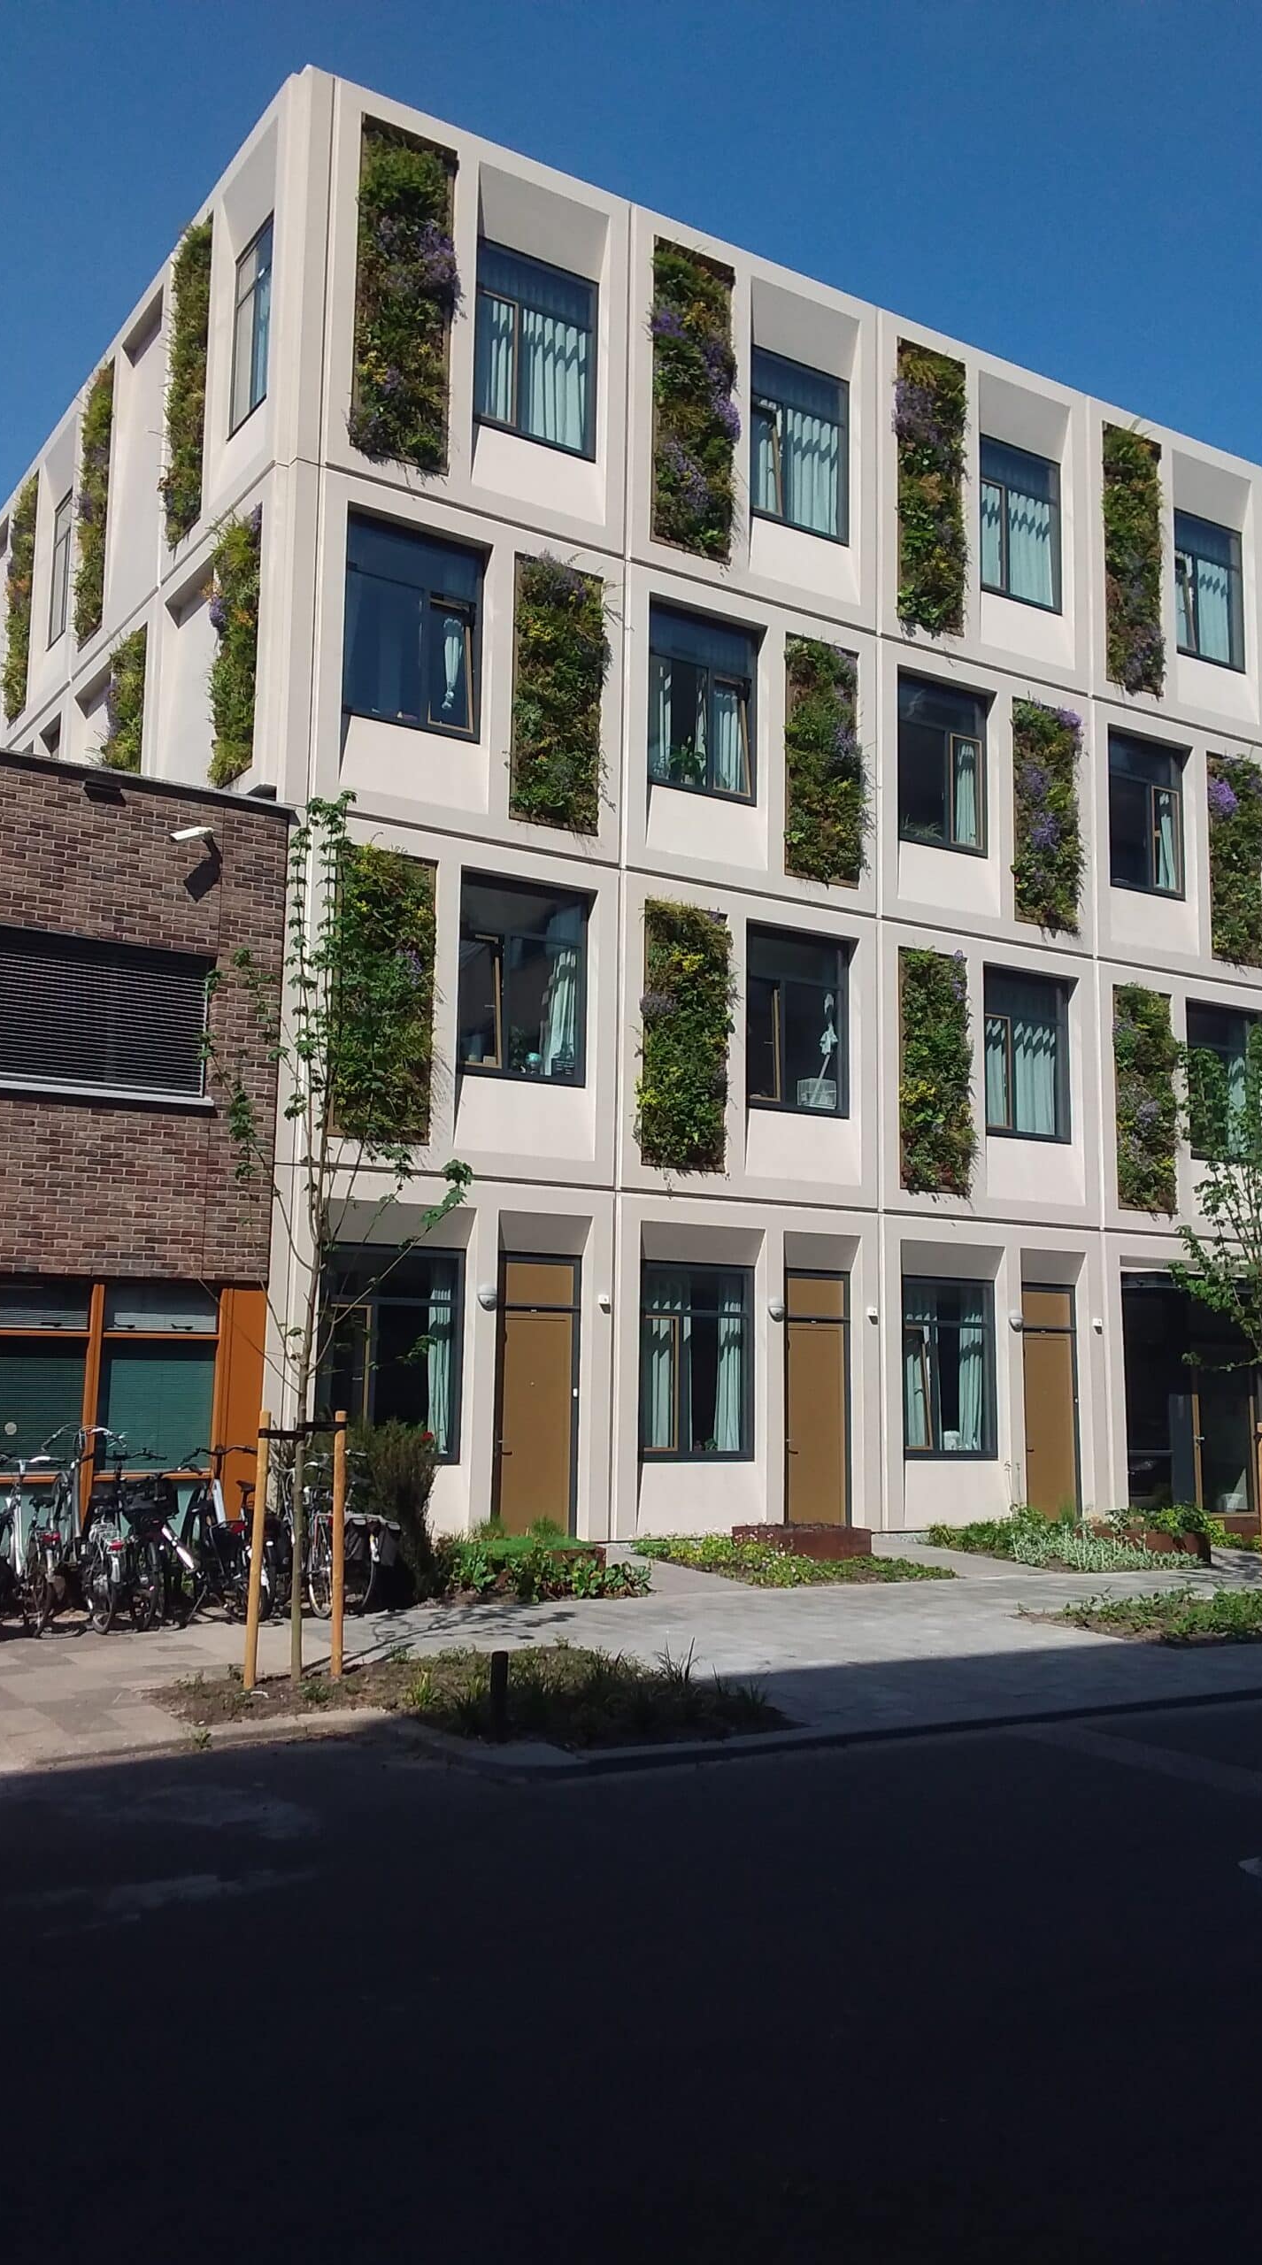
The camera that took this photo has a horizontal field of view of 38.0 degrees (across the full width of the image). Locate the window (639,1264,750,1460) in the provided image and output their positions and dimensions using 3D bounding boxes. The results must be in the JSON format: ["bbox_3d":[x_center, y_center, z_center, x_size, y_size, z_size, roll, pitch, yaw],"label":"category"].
[{"bbox_3d":[0.716,2.485,19.781,1.447,2.102,0.150,6,-9,-32],"label":"window"}]

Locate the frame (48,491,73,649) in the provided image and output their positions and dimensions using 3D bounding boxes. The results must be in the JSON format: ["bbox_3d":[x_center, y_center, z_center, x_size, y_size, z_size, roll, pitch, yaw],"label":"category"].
[{"bbox_3d":[-7.693,-7.815,25.210,0.150,2.099,1.428,6,-9,-32],"label":"frame"}]

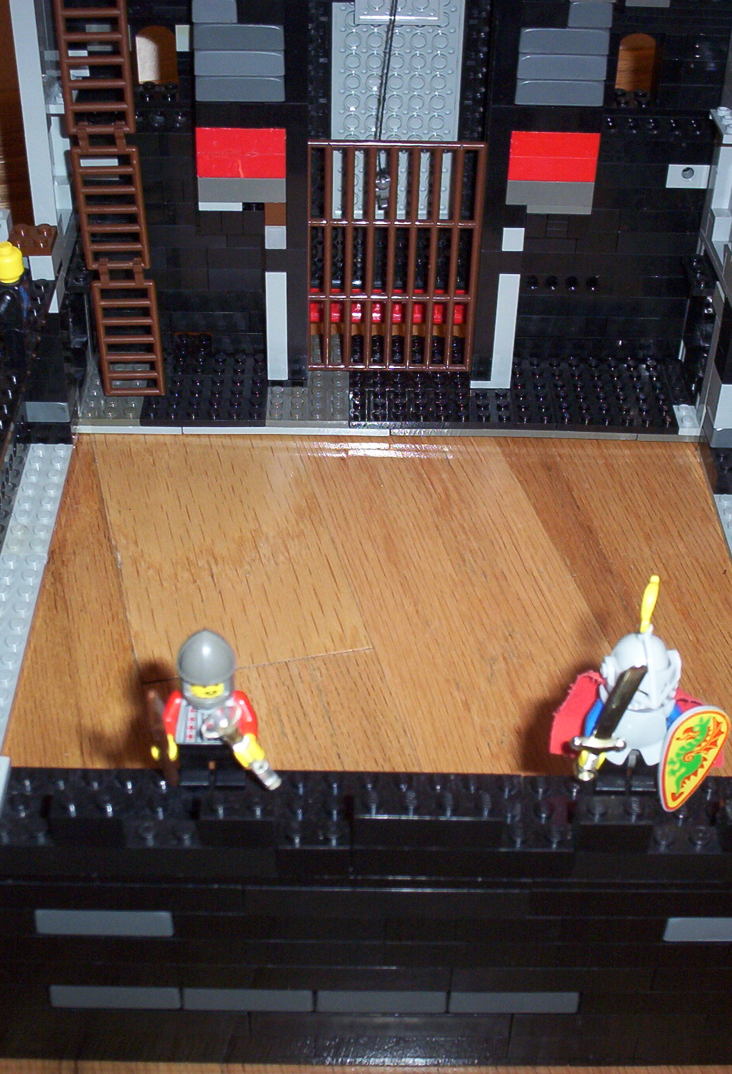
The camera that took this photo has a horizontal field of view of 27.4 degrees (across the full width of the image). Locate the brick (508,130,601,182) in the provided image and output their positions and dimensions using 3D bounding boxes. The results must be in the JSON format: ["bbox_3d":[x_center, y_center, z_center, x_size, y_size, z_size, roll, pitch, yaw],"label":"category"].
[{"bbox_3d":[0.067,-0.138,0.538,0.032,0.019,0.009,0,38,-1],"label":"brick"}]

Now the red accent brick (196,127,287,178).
[{"bbox_3d":[-0.044,-0.139,0.536,0.032,0.019,0.009,0,38,-1],"label":"red accent brick"}]

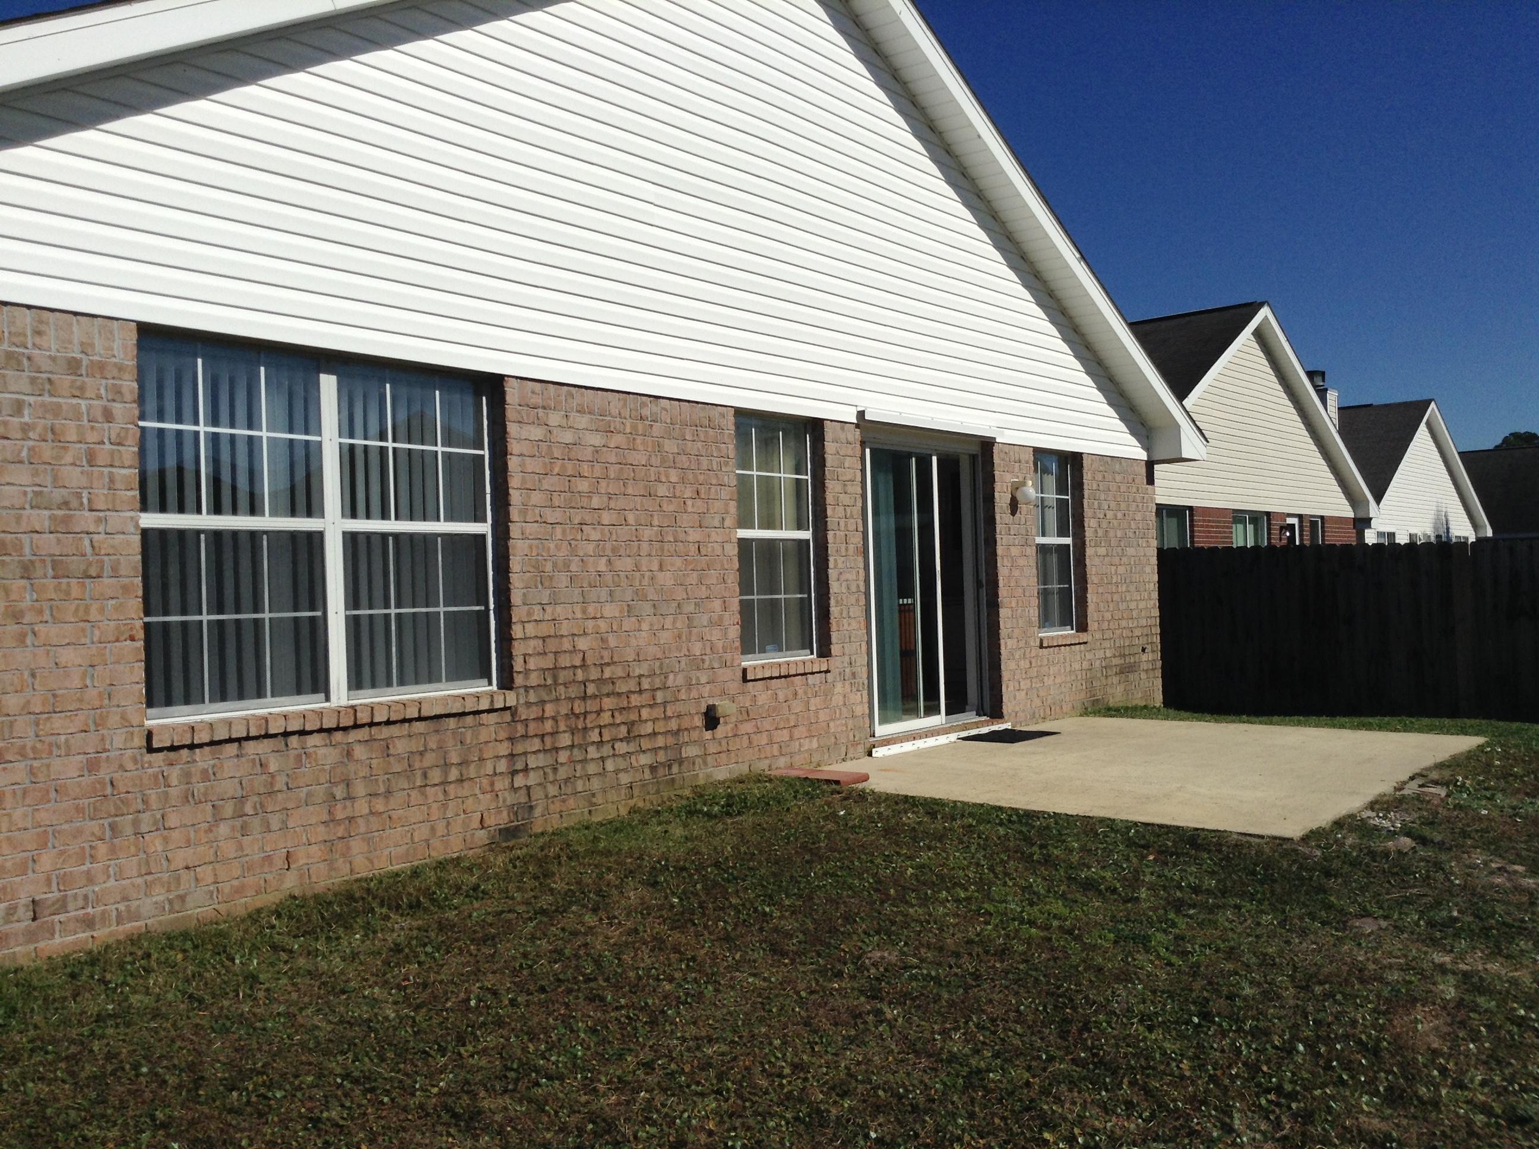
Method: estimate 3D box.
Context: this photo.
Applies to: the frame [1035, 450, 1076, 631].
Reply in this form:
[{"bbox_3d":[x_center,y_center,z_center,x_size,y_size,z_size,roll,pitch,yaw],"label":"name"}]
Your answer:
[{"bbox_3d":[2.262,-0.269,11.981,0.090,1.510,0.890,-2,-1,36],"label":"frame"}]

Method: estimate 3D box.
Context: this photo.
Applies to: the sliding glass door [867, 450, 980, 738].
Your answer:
[{"bbox_3d":[1.039,0.083,10.360,0.120,2.020,1.810,-2,-1,36],"label":"sliding glass door"}]

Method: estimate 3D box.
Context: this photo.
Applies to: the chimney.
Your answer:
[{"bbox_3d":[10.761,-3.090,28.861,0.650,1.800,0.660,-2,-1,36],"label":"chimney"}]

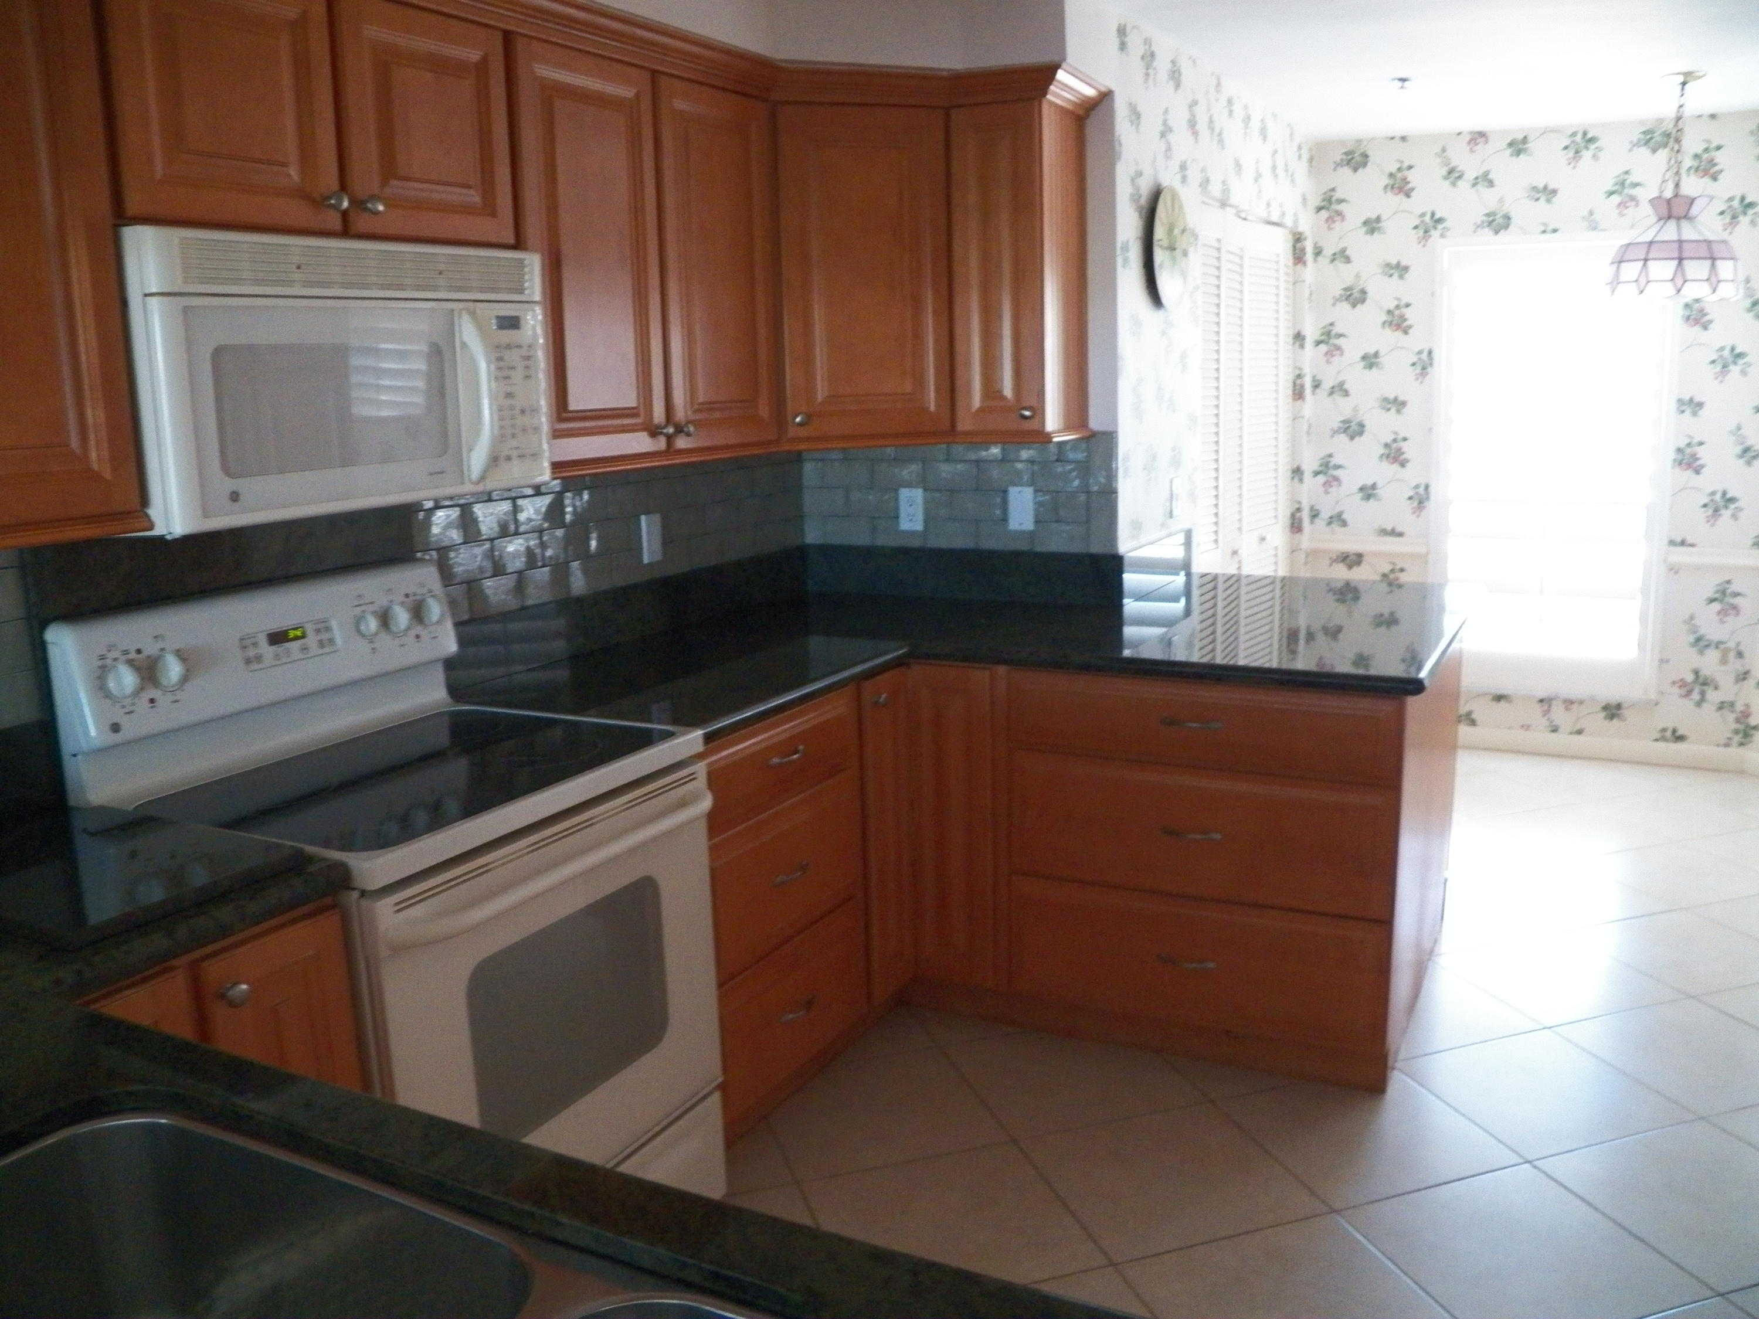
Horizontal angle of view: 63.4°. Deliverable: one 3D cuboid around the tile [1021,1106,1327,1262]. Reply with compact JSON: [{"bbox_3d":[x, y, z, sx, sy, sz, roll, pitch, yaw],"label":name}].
[{"bbox_3d":[0.552,0.996,2.742,0.438,0.014,0.438,-6,12,-17],"label":"tile"}]

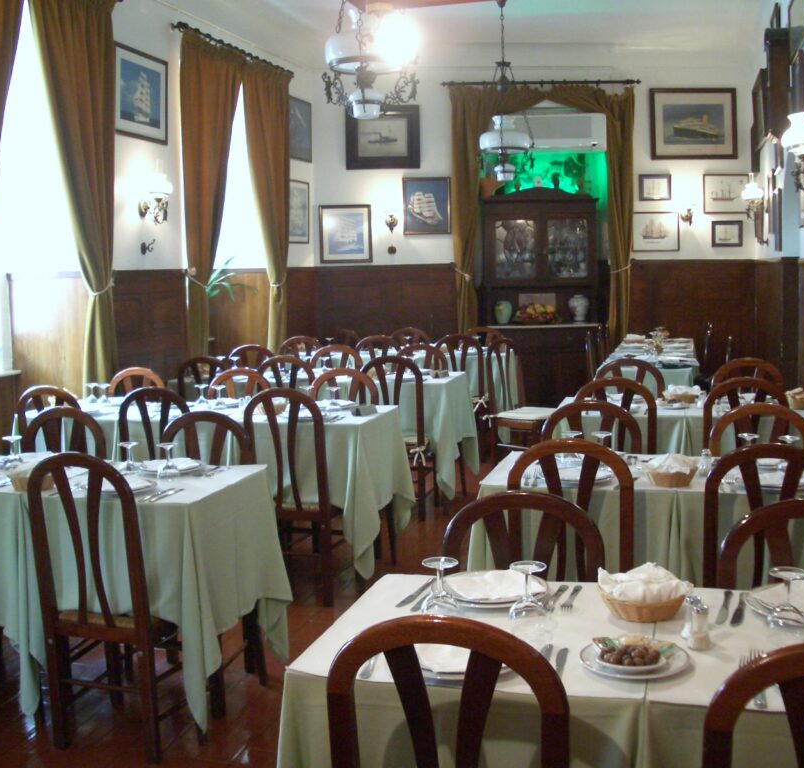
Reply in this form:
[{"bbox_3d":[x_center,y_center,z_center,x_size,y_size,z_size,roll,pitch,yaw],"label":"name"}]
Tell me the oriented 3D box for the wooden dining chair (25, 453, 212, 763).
[{"bbox_3d":[-0.908,0.674,3.357,0.450,0.980,0.450,1,6,15],"label":"wooden dining chair"}]

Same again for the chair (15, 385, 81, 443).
[{"bbox_3d":[-1.648,0.469,5.244,0.425,0.976,0.455,1,7,17],"label":"chair"}]

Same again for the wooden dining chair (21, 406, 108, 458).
[{"bbox_3d":[-1.417,0.603,4.034,0.425,0.976,0.455,1,7,17],"label":"wooden dining chair"}]

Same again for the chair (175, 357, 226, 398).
[{"bbox_3d":[-1.203,0.291,6.977,0.450,0.980,0.450,1,6,15],"label":"chair"}]

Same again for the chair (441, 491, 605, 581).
[{"bbox_3d":[0.235,0.767,2.351,0.425,0.976,0.455,1,7,17],"label":"chair"}]

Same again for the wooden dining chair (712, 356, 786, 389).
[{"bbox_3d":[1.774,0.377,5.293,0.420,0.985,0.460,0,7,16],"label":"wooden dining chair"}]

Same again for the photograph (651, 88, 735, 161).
[{"bbox_3d":[2.646,-2.355,9.389,0.800,0.636,0.030,-2,6,-1],"label":"photograph"}]

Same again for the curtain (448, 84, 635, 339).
[{"bbox_3d":[1.283,-1.149,9.409,1.680,3.049,0.200,-2,6,-1],"label":"curtain"}]

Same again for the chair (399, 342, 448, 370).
[{"bbox_3d":[0.094,0.246,6.882,0.430,0.990,0.480,1,7,15],"label":"chair"}]

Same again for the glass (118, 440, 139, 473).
[{"bbox_3d":[-1.038,0.273,3.927,0.077,0.115,0.077,1,6,15],"label":"glass"}]

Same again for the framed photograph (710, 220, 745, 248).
[{"bbox_3d":[2.921,-1.342,9.287,0.278,0.230,0.025,-1,7,-1],"label":"framed photograph"}]

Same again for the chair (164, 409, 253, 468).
[{"bbox_3d":[-0.809,0.614,3.844,0.425,0.976,0.455,1,7,17],"label":"chair"}]

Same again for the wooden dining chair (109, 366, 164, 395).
[{"bbox_3d":[-1.548,0.410,5.676,0.430,0.990,0.480,1,7,15],"label":"wooden dining chair"}]

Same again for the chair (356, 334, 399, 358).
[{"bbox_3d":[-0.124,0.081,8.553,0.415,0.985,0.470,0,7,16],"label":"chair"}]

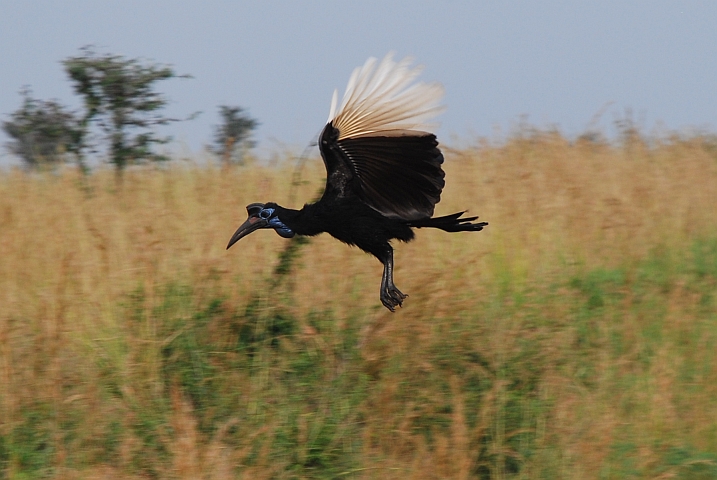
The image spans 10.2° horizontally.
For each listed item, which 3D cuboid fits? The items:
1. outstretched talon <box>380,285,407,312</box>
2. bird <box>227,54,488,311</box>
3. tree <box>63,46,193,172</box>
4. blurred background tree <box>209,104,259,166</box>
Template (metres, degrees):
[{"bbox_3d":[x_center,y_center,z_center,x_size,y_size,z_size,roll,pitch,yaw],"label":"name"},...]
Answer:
[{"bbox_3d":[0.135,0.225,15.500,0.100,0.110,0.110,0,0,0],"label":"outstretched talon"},{"bbox_3d":[-0.004,-0.221,15.500,1.000,0.980,0.950,0,0,0],"label":"bird"},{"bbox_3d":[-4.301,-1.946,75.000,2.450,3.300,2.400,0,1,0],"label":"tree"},{"bbox_3d":[-3.540,-2.470,115.000,1.450,2.800,1.400,0,1,0],"label":"blurred background tree"}]

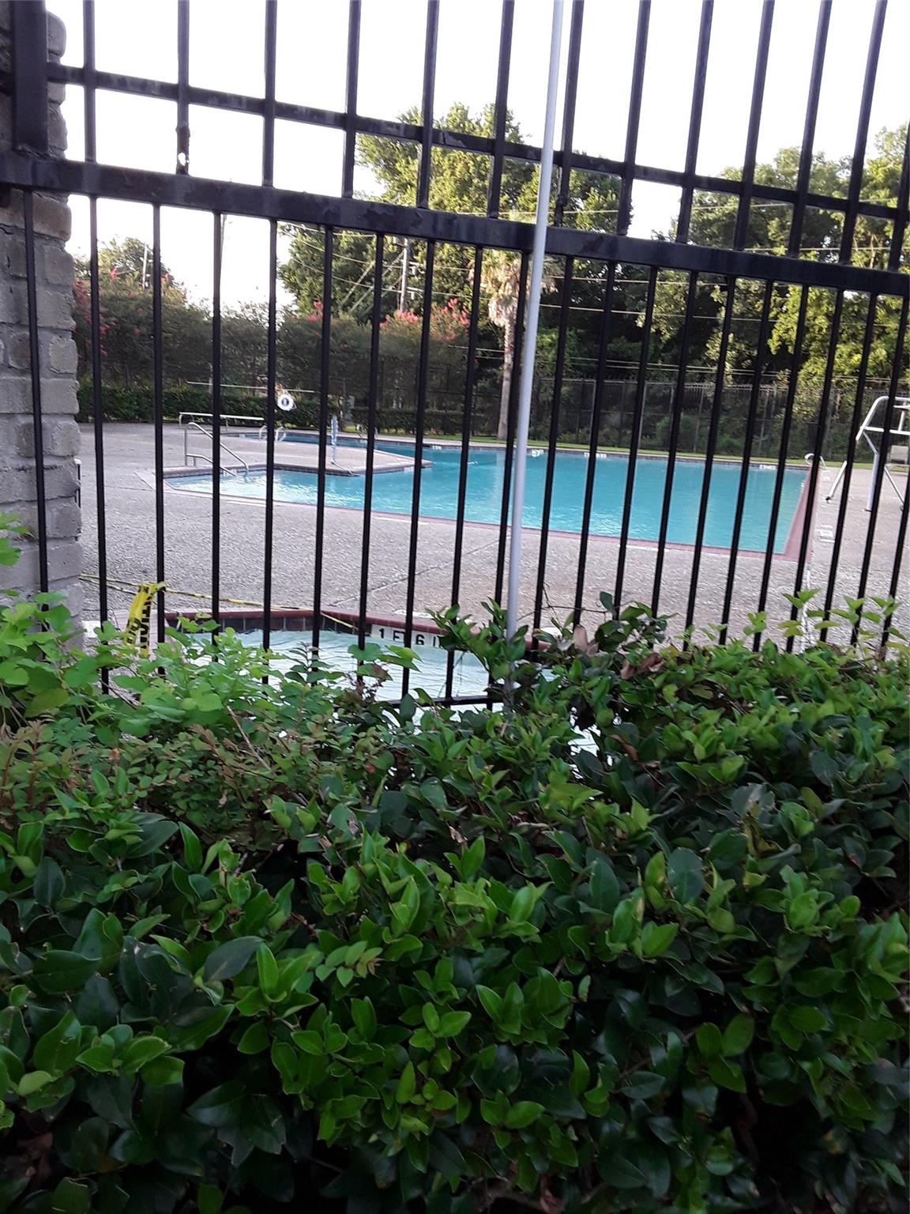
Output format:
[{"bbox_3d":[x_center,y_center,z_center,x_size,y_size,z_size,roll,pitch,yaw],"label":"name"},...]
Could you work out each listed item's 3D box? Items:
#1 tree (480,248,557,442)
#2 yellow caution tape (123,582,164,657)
[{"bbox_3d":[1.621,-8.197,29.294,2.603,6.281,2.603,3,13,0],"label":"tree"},{"bbox_3d":[-0.671,0.030,2.118,0.088,0.160,0.040,-2,14,-21],"label":"yellow caution tape"}]

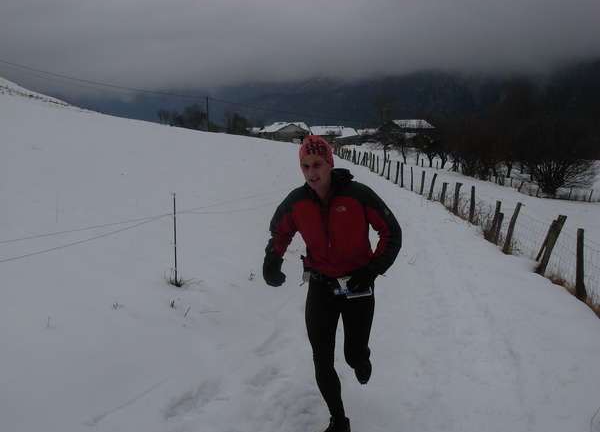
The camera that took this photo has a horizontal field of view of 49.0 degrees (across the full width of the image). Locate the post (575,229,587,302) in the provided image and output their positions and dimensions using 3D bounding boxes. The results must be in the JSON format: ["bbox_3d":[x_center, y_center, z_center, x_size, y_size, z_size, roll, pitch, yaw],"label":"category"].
[{"bbox_3d":[3.277,0.573,7.700,0.105,0.870,0.105,-2,7,0],"label":"post"}]

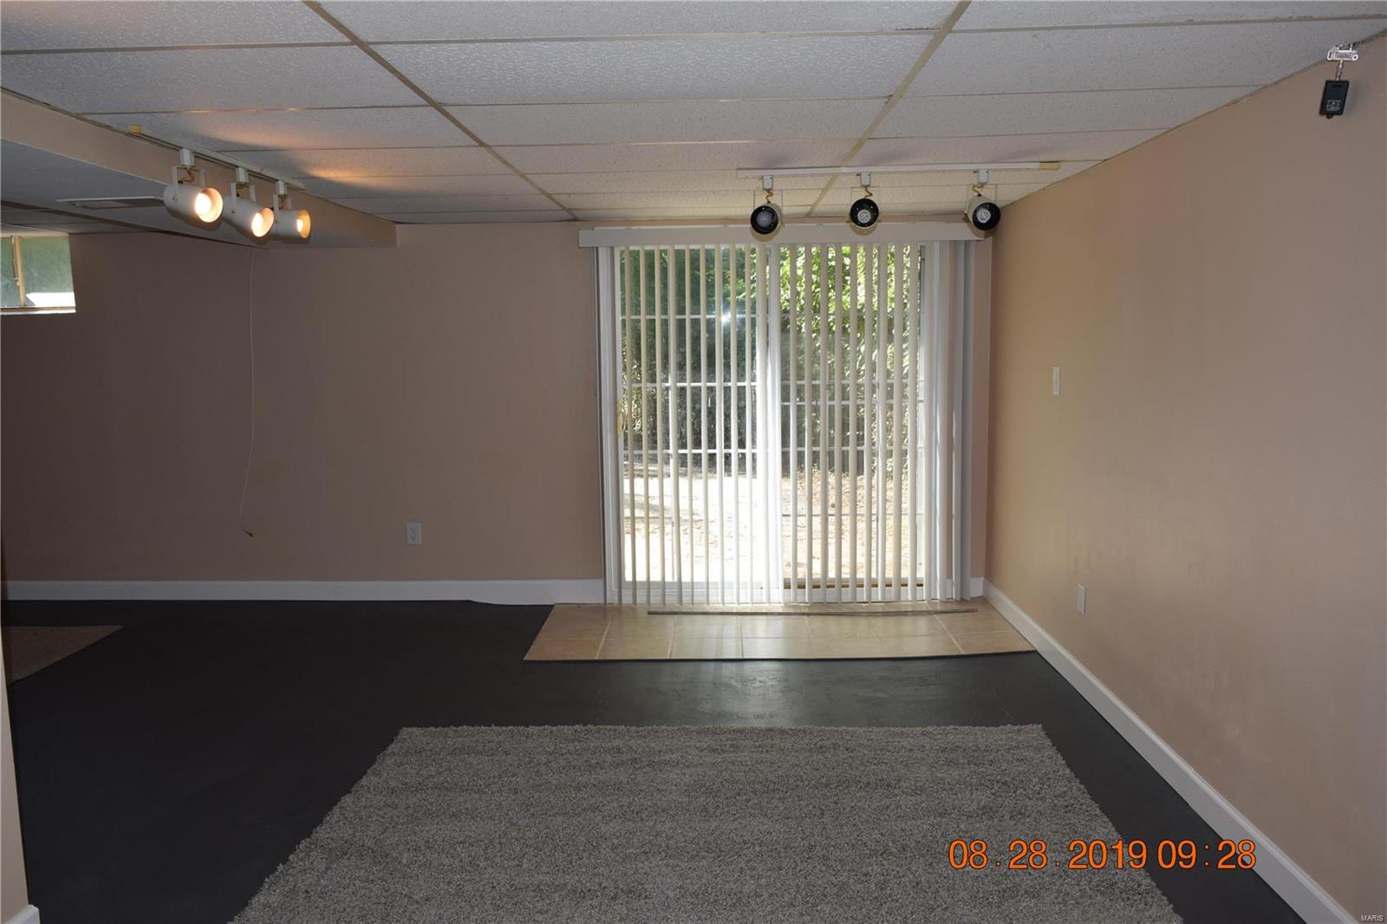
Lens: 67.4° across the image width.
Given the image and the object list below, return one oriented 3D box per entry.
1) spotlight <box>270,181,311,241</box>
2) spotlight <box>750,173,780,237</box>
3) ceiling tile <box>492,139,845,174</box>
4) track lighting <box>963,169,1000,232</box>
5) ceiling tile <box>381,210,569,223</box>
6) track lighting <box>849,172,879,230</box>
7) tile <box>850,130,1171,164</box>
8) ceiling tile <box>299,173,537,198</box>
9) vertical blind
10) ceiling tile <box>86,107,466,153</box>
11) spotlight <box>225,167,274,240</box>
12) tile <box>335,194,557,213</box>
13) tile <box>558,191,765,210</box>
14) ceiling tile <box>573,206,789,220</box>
[{"bbox_3d":[-1.539,-0.954,3.957,0.150,0.215,0.110,0,7,5],"label":"spotlight"},{"bbox_3d":[0.274,-0.978,3.953,0.112,0.220,0.155,1,7,13],"label":"spotlight"},{"bbox_3d":[-0.056,-1.083,3.669,1.207,0.020,0.598,-1,7,2],"label":"ceiling tile"},{"bbox_3d":[1.090,-0.983,3.931,0.112,0.220,0.155,-3,7,-12],"label":"track lighting"},{"bbox_3d":[-1.131,-1.291,5.425,0.988,0.022,0.432,-1,7,1],"label":"ceiling tile"},{"bbox_3d":[0.647,-0.985,3.942,0.112,0.215,0.155,0,7,9],"label":"track lighting"},{"bbox_3d":[1.042,-1.095,3.644,0.954,0.022,0.586,-1,7,1],"label":"tile"},{"bbox_3d":[-1.122,-1.145,4.303,0.932,0.020,0.598,-1,7,2],"label":"ceiling tile"},{"bbox_3d":[0.495,-0.214,5.644,2.025,1.975,0.090,-1,7,2],"label":"vertical blind"},{"bbox_3d":[-1.181,-0.995,3.094,0.978,0.022,0.586,-1,7,1],"label":"ceiling tile"},{"bbox_3d":[-1.549,-0.901,3.624,0.155,0.235,0.110,2,8,22],"label":"spotlight"},{"bbox_3d":[-1.106,-1.221,4.908,0.932,0.020,0.598,-1,7,2],"label":"tile"},{"bbox_3d":[-0.028,-1.237,4.881,1.195,0.022,0.586,-1,7,1],"label":"tile"},{"bbox_3d":[-0.012,-1.300,5.389,1.207,0.020,0.407,-1,7,2],"label":"ceiling tile"}]

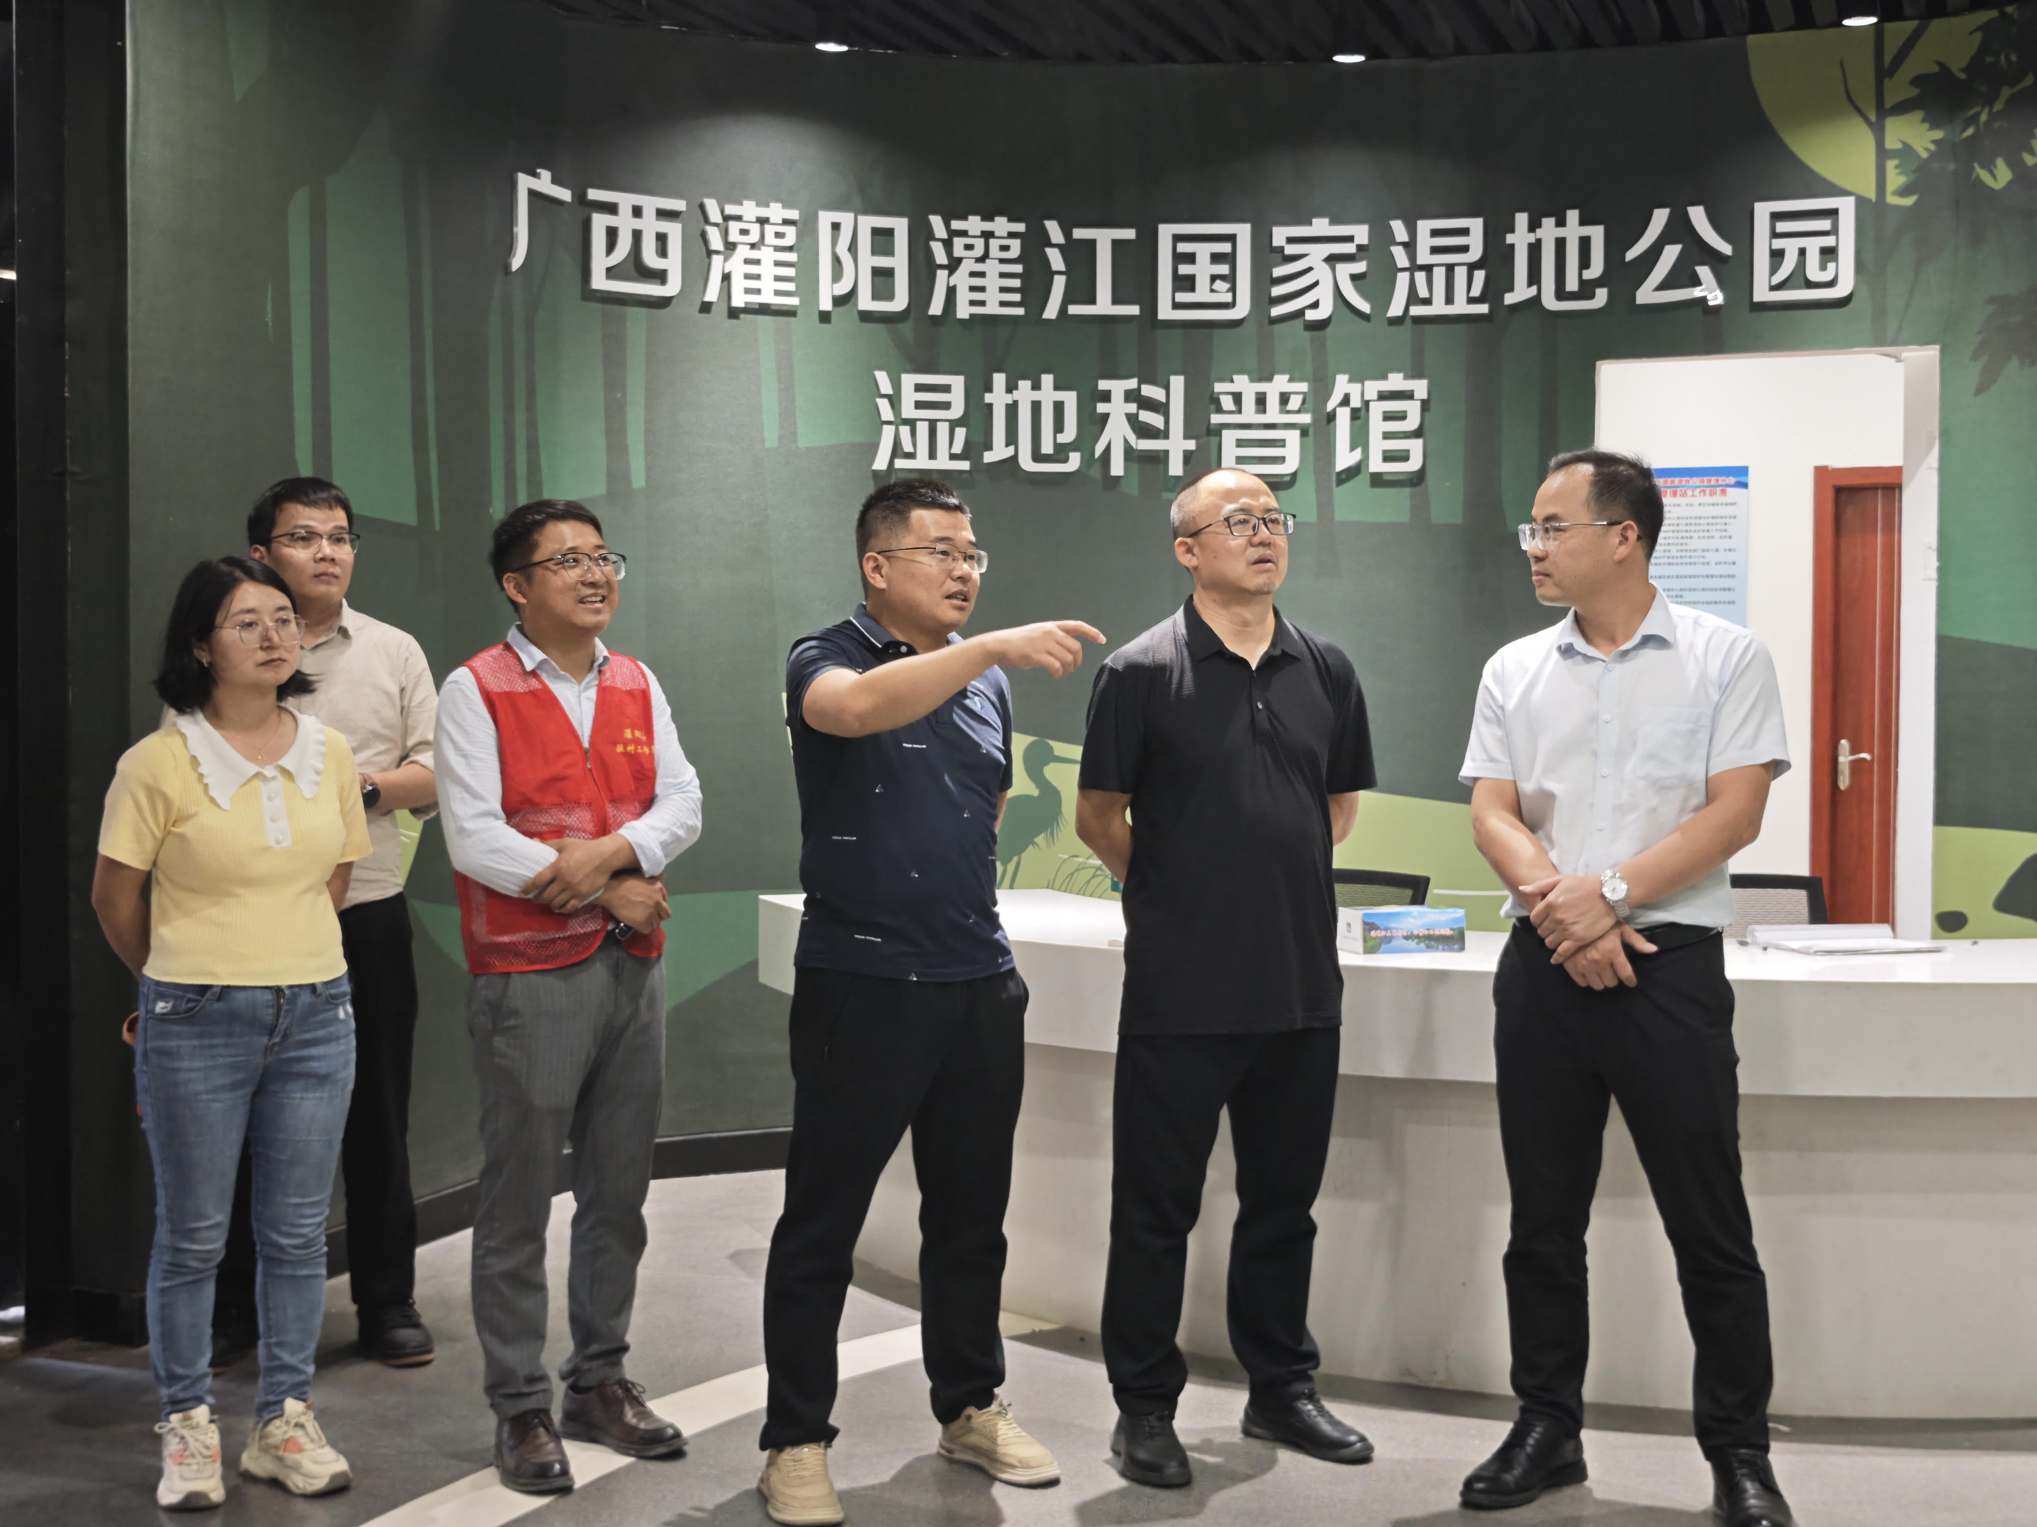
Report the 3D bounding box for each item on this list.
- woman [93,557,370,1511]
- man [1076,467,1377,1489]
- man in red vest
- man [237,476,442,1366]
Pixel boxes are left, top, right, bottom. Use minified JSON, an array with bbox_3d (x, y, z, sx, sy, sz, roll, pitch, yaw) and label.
[{"bbox_3d":[-1.321,0.434,4.439,0.460,1.555,0.340,-1,2,-40],"label":"woman"},{"bbox_3d":[0.365,0.351,4.596,0.530,1.721,0.400,-1,2,-27],"label":"man"},{"bbox_3d":[-0.774,0.378,4.548,0.400,1.662,0.480,2,2,44],"label":"man in red vest"},{"bbox_3d":[-1.431,0.309,5.257,0.530,1.754,0.380,-1,2,-27],"label":"man"}]

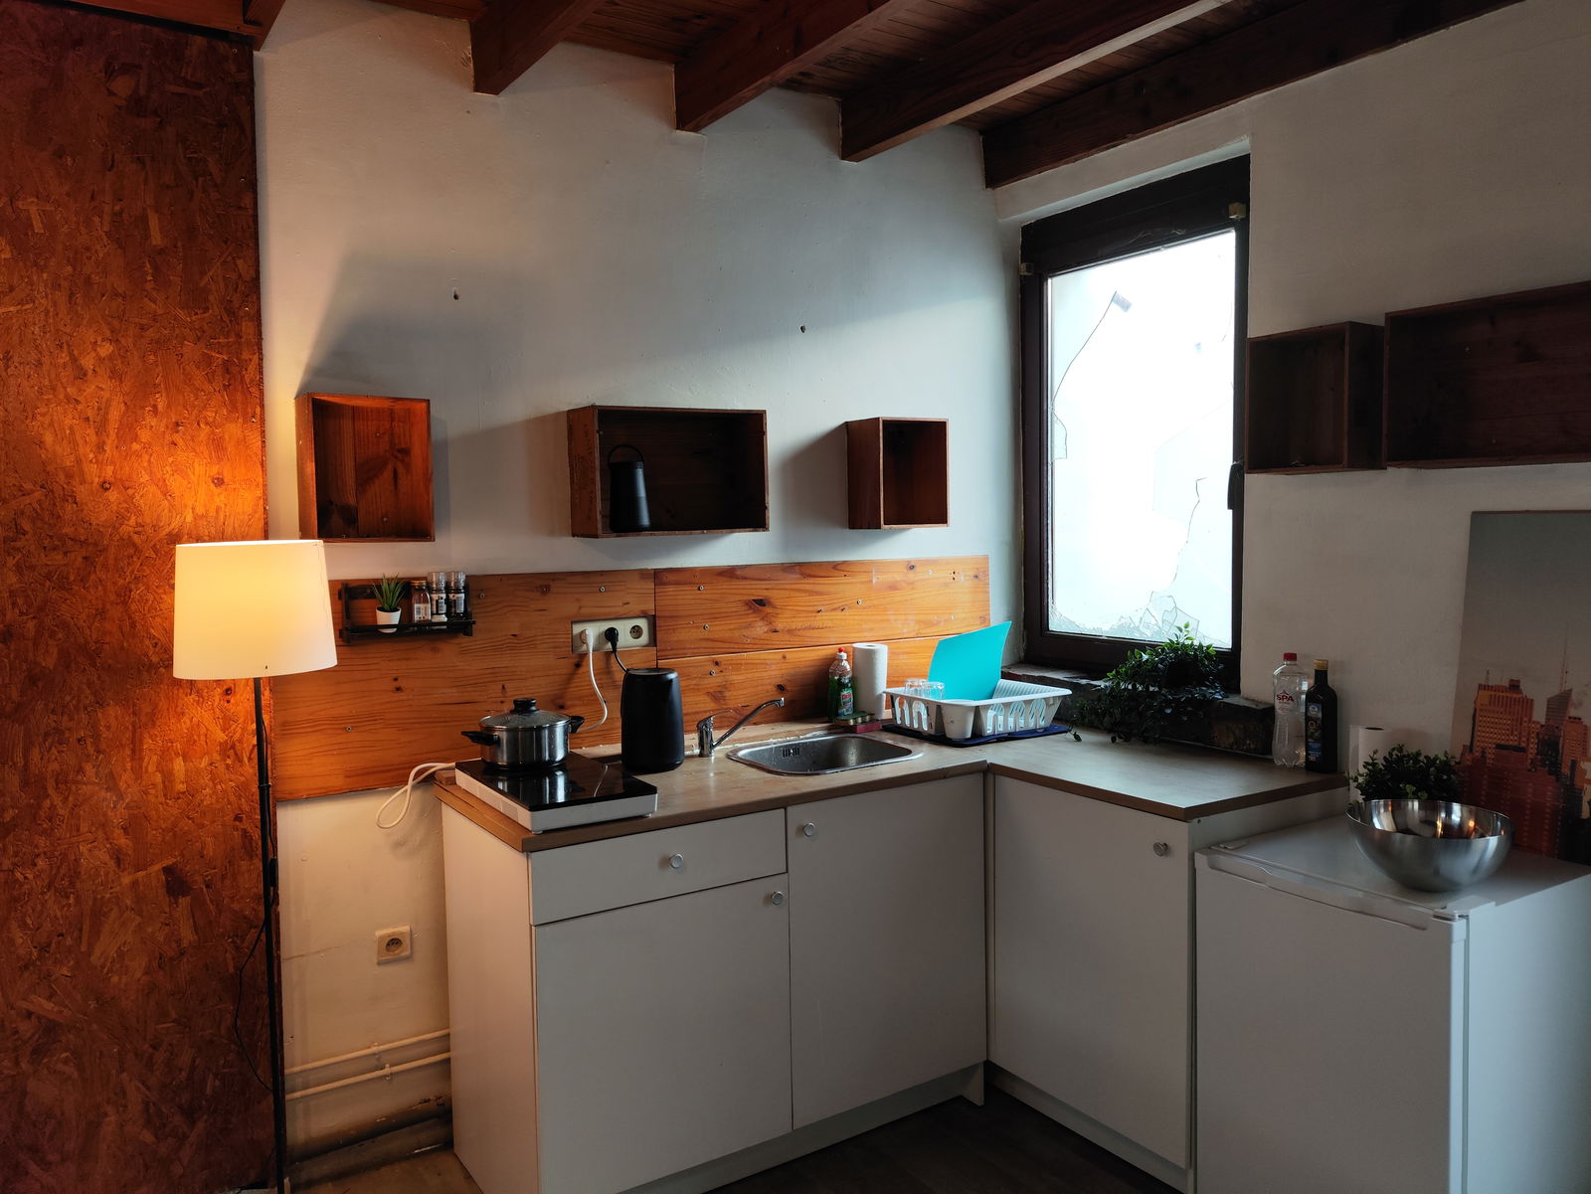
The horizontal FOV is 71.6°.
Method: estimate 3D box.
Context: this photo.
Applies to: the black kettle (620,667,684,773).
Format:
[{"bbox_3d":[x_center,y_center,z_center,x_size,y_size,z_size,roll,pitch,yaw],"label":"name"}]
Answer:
[{"bbox_3d":[-0.367,0.314,2.825,0.161,0.246,0.166,-1,3,-8],"label":"black kettle"}]

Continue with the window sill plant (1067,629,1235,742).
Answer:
[{"bbox_3d":[1.032,0.243,3.164,0.261,0.311,0.422,-3,3,-33],"label":"window sill plant"}]

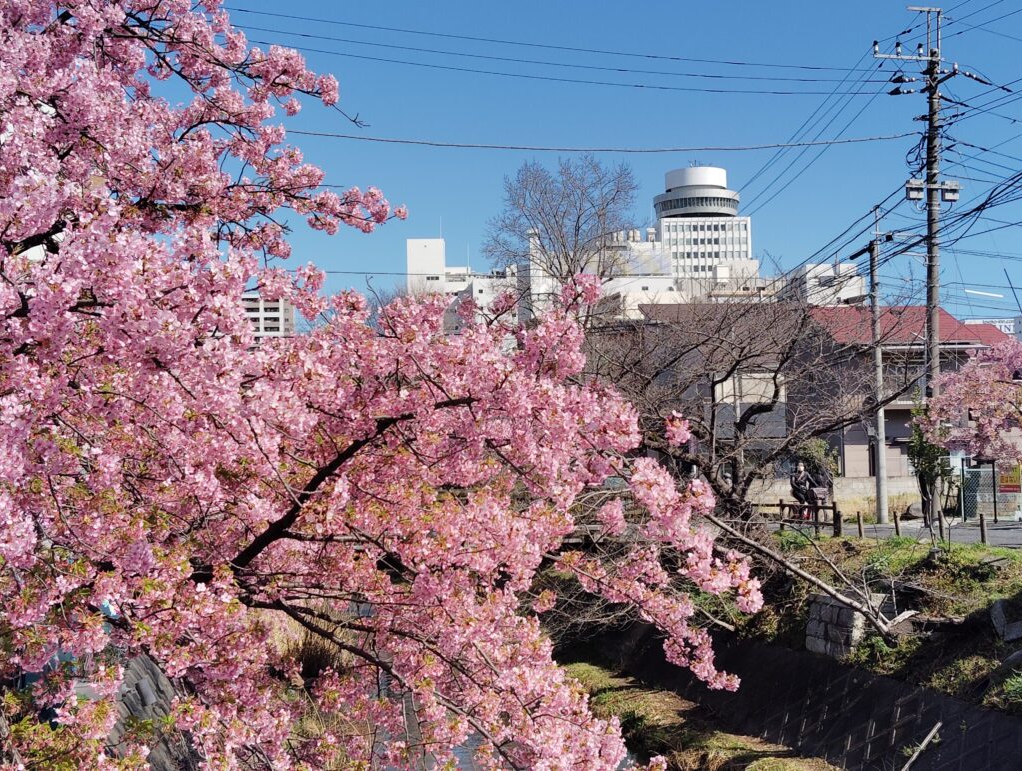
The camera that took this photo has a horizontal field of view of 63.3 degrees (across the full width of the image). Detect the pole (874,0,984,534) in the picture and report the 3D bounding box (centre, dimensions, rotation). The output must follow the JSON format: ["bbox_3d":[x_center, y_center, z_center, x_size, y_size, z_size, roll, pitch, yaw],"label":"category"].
[{"bbox_3d":[10.987,-3.268,21.881,2.600,13.680,1.500,1,-2,-8],"label":"pole"}]

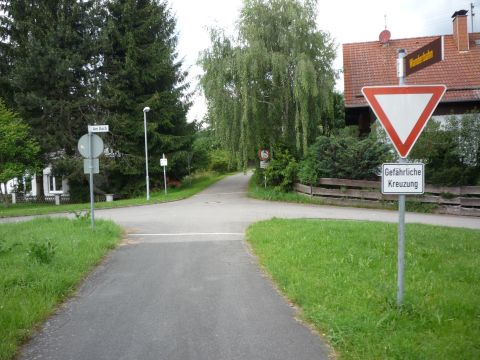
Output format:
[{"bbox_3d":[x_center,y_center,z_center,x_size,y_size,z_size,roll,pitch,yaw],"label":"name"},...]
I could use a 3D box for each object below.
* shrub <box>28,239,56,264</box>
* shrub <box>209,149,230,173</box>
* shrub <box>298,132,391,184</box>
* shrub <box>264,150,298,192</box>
[{"bbox_3d":[-3.027,1.096,6.800,0.430,0.410,0.410,-2,2,-22],"label":"shrub"},{"bbox_3d":[-1.802,-1.714,39.000,1.950,2.100,1.900,-1,2,0],"label":"shrub"},{"bbox_3d":[4.663,-0.803,19.800,4.000,2.650,2.600,0,2,14],"label":"shrub"},{"bbox_3d":[1.964,-0.402,21.000,1.600,2.000,1.600,-1,2,0],"label":"shrub"}]

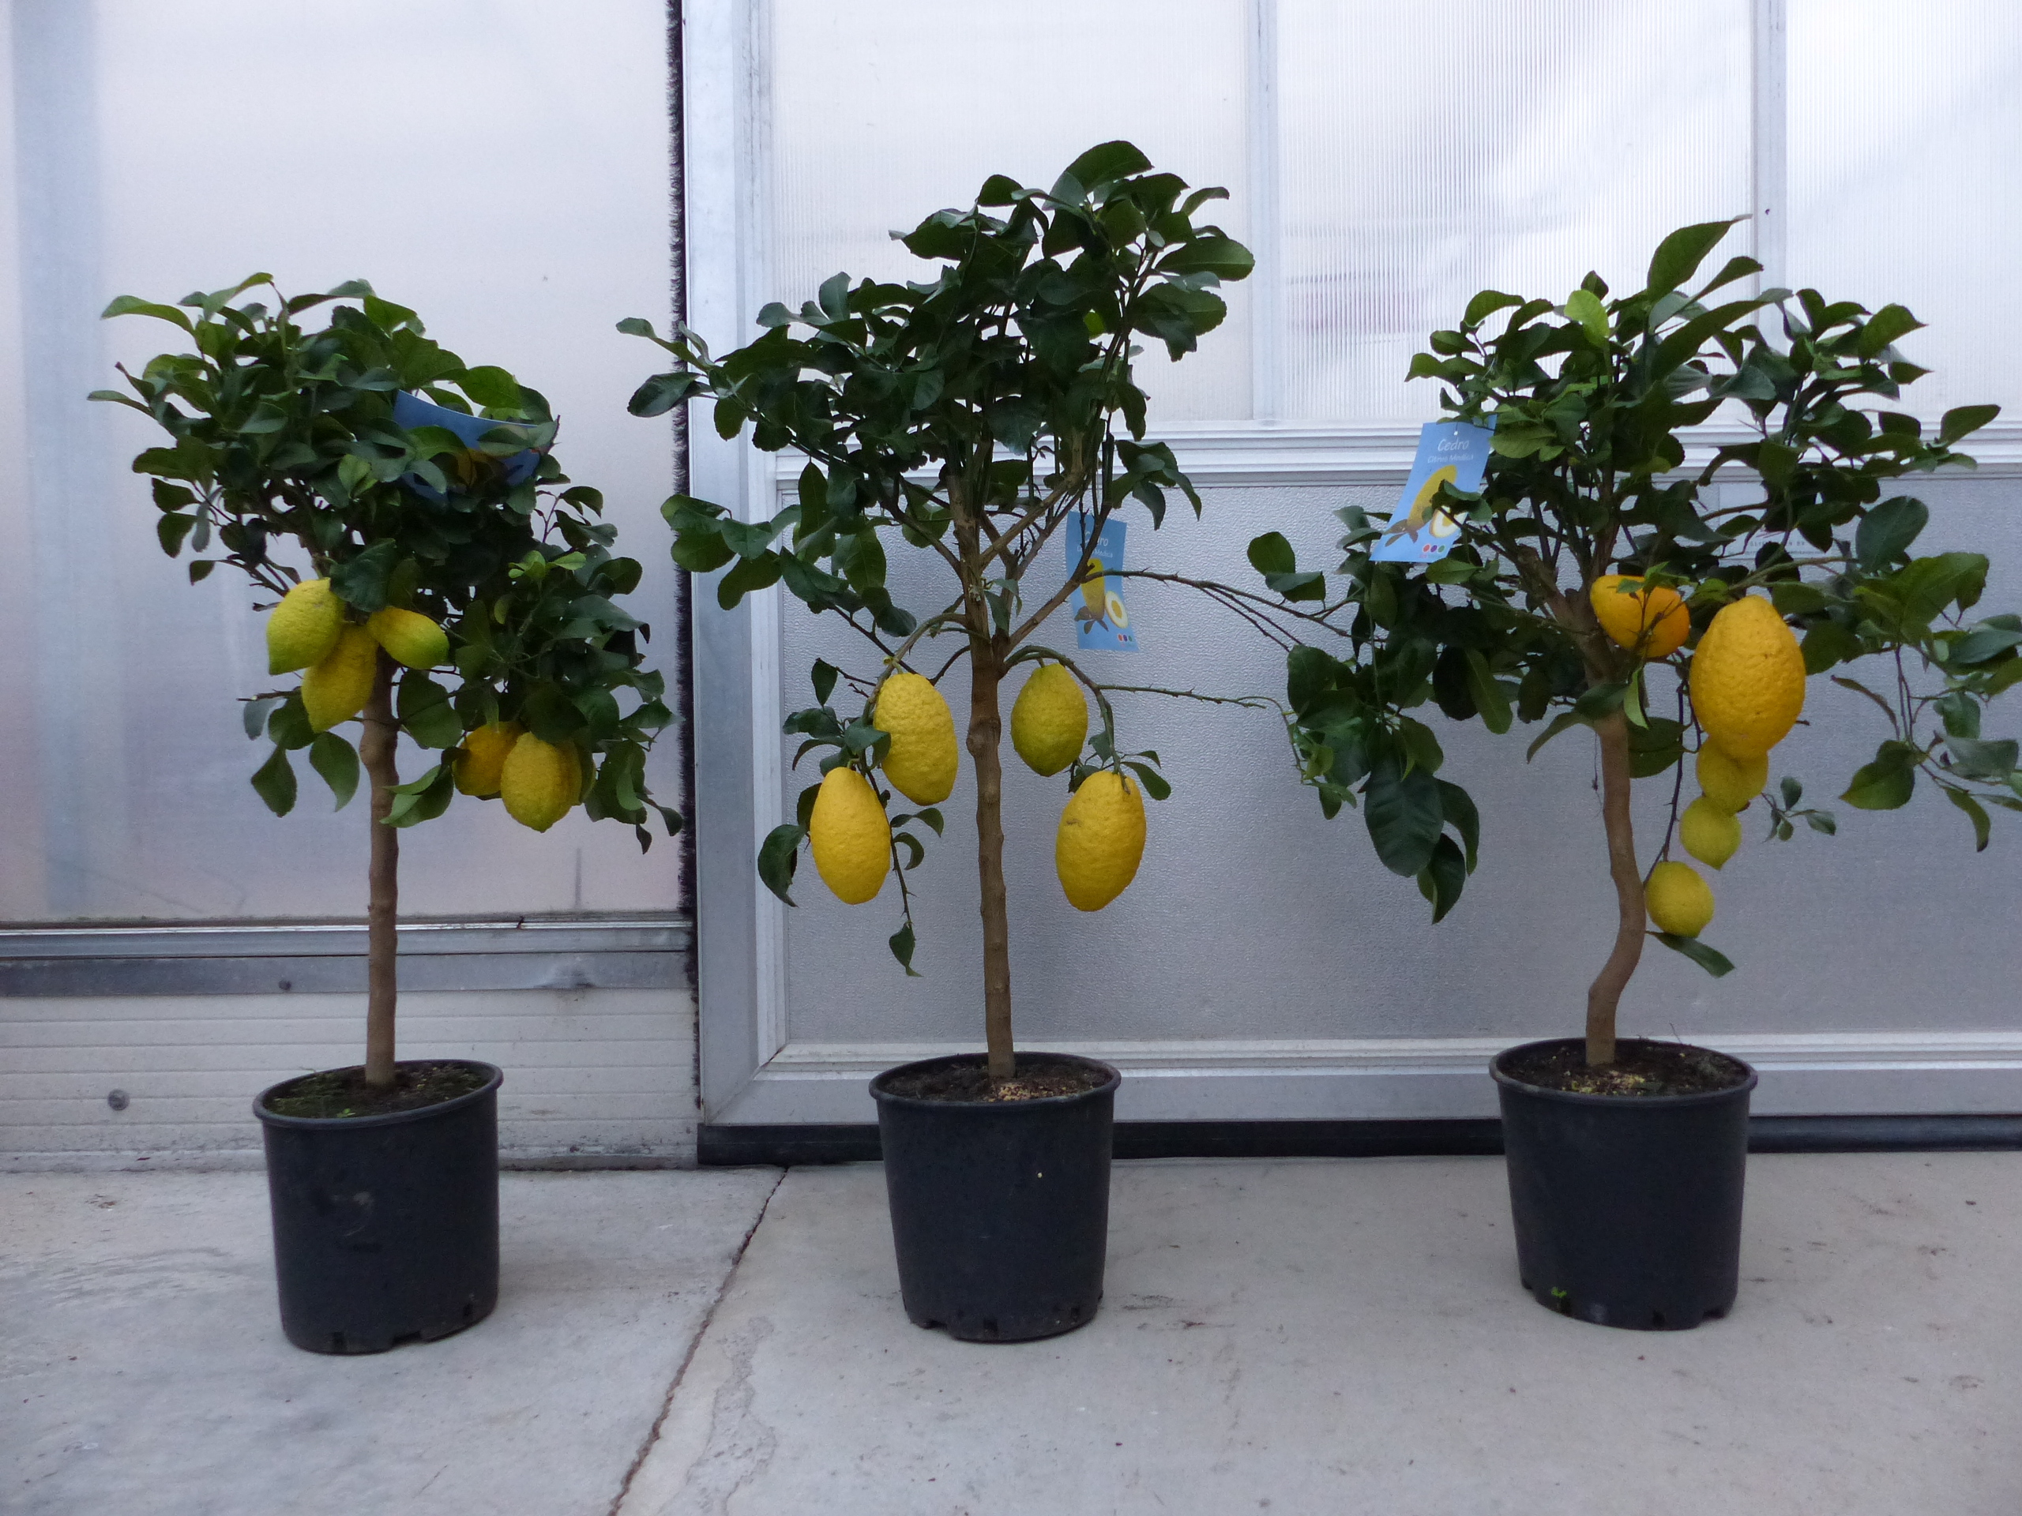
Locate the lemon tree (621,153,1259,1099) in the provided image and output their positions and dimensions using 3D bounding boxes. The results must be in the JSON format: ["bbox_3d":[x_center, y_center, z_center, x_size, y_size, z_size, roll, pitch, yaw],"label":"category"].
[{"bbox_3d":[-0.068,-0.143,1.482,0.647,0.954,0.560,-1,1,0],"label":"lemon tree"}]

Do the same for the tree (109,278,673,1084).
[{"bbox_3d":[-0.628,-0.072,1.479,0.591,0.828,0.520,-1,1,0],"label":"tree"}]

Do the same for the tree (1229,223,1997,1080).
[{"bbox_3d":[0.624,-0.112,1.476,0.776,0.861,0.640,-1,1,0],"label":"tree"}]

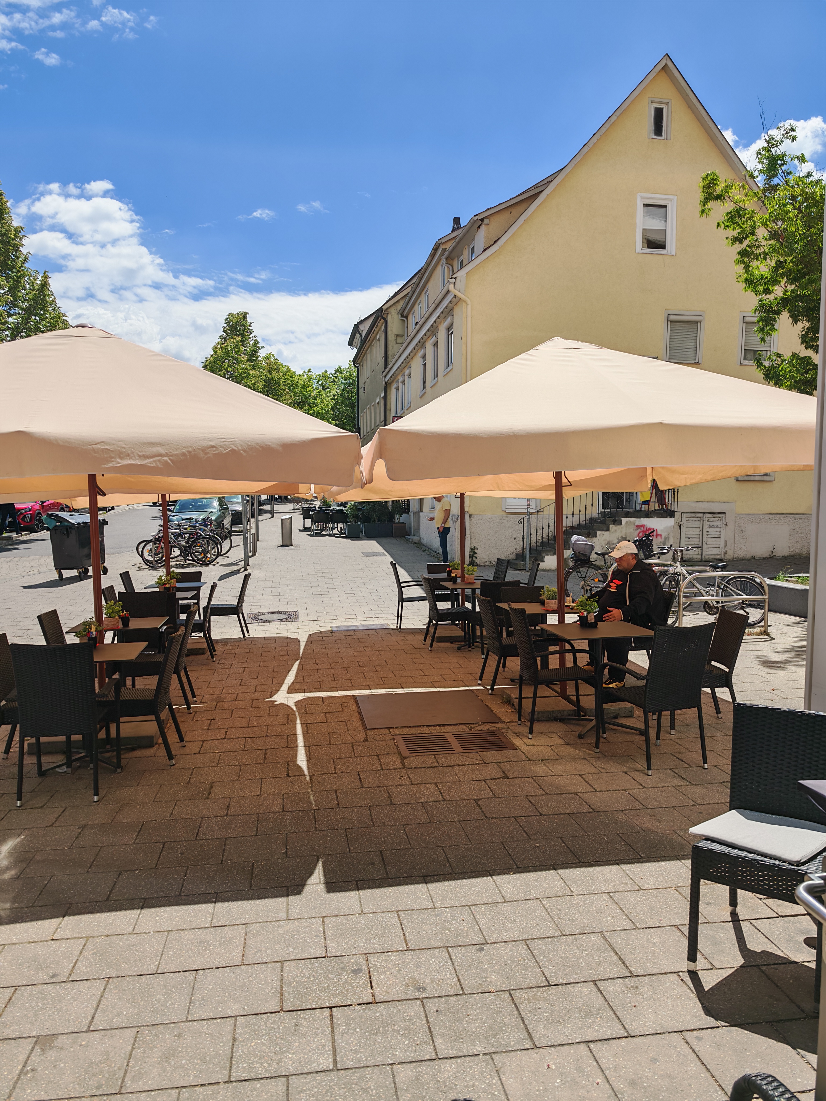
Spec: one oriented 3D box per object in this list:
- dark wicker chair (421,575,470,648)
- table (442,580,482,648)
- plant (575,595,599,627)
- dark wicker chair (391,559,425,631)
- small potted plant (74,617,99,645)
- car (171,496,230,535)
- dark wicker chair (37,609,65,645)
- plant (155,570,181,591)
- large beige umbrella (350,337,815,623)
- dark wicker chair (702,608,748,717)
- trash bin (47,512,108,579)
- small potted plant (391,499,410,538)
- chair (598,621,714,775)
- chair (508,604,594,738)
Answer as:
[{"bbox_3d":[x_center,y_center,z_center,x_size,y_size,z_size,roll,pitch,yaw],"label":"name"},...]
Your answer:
[{"bbox_3d":[0.416,0.744,9.390,0.580,0.870,0.490,-1,4,-8],"label":"dark wicker chair"},{"bbox_3d":[0.771,0.804,9.525,0.740,0.730,0.740,-1,4,-8],"label":"table"},{"bbox_3d":[1.387,0.481,6.050,0.175,0.250,0.165,-1,4,-8],"label":"plant"},{"bbox_3d":[0.019,0.641,10.700,0.610,0.930,0.550,-1,5,-7],"label":"dark wicker chair"},{"bbox_3d":[-2.291,0.582,5.380,0.185,0.235,0.175,-1,4,-8],"label":"small potted plant"},{"bbox_3d":[-7.080,-1.130,25.500,1.760,1.460,4.350,-1,5,-8],"label":"car"},{"bbox_3d":[-2.686,0.919,6.218,0.580,0.860,0.460,-1,5,-10],"label":"dark wicker chair"},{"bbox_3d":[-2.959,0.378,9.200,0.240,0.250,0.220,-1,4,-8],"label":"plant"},{"bbox_3d":[1.240,-0.237,6.397,3.420,3.070,3.420,-2,3,-10],"label":"large beige umbrella"},{"bbox_3d":[2.242,0.904,5.814,0.580,0.880,0.470,-2,4,-9],"label":"dark wicker chair"},{"bbox_3d":[-7.080,-0.120,16.300,0.800,1.350,1.300,0,5,-2],"label":"trash bin"},{"bbox_3d":[-0.436,-1.158,26.700,0.560,1.400,0.500,-1,4,-8],"label":"small potted plant"},{"bbox_3d":[1.602,0.922,5.046,0.560,0.930,0.600,-2,4,-17],"label":"chair"},{"bbox_3d":[1.058,0.875,5.716,0.635,0.930,0.575,-1,4,-8],"label":"chair"}]

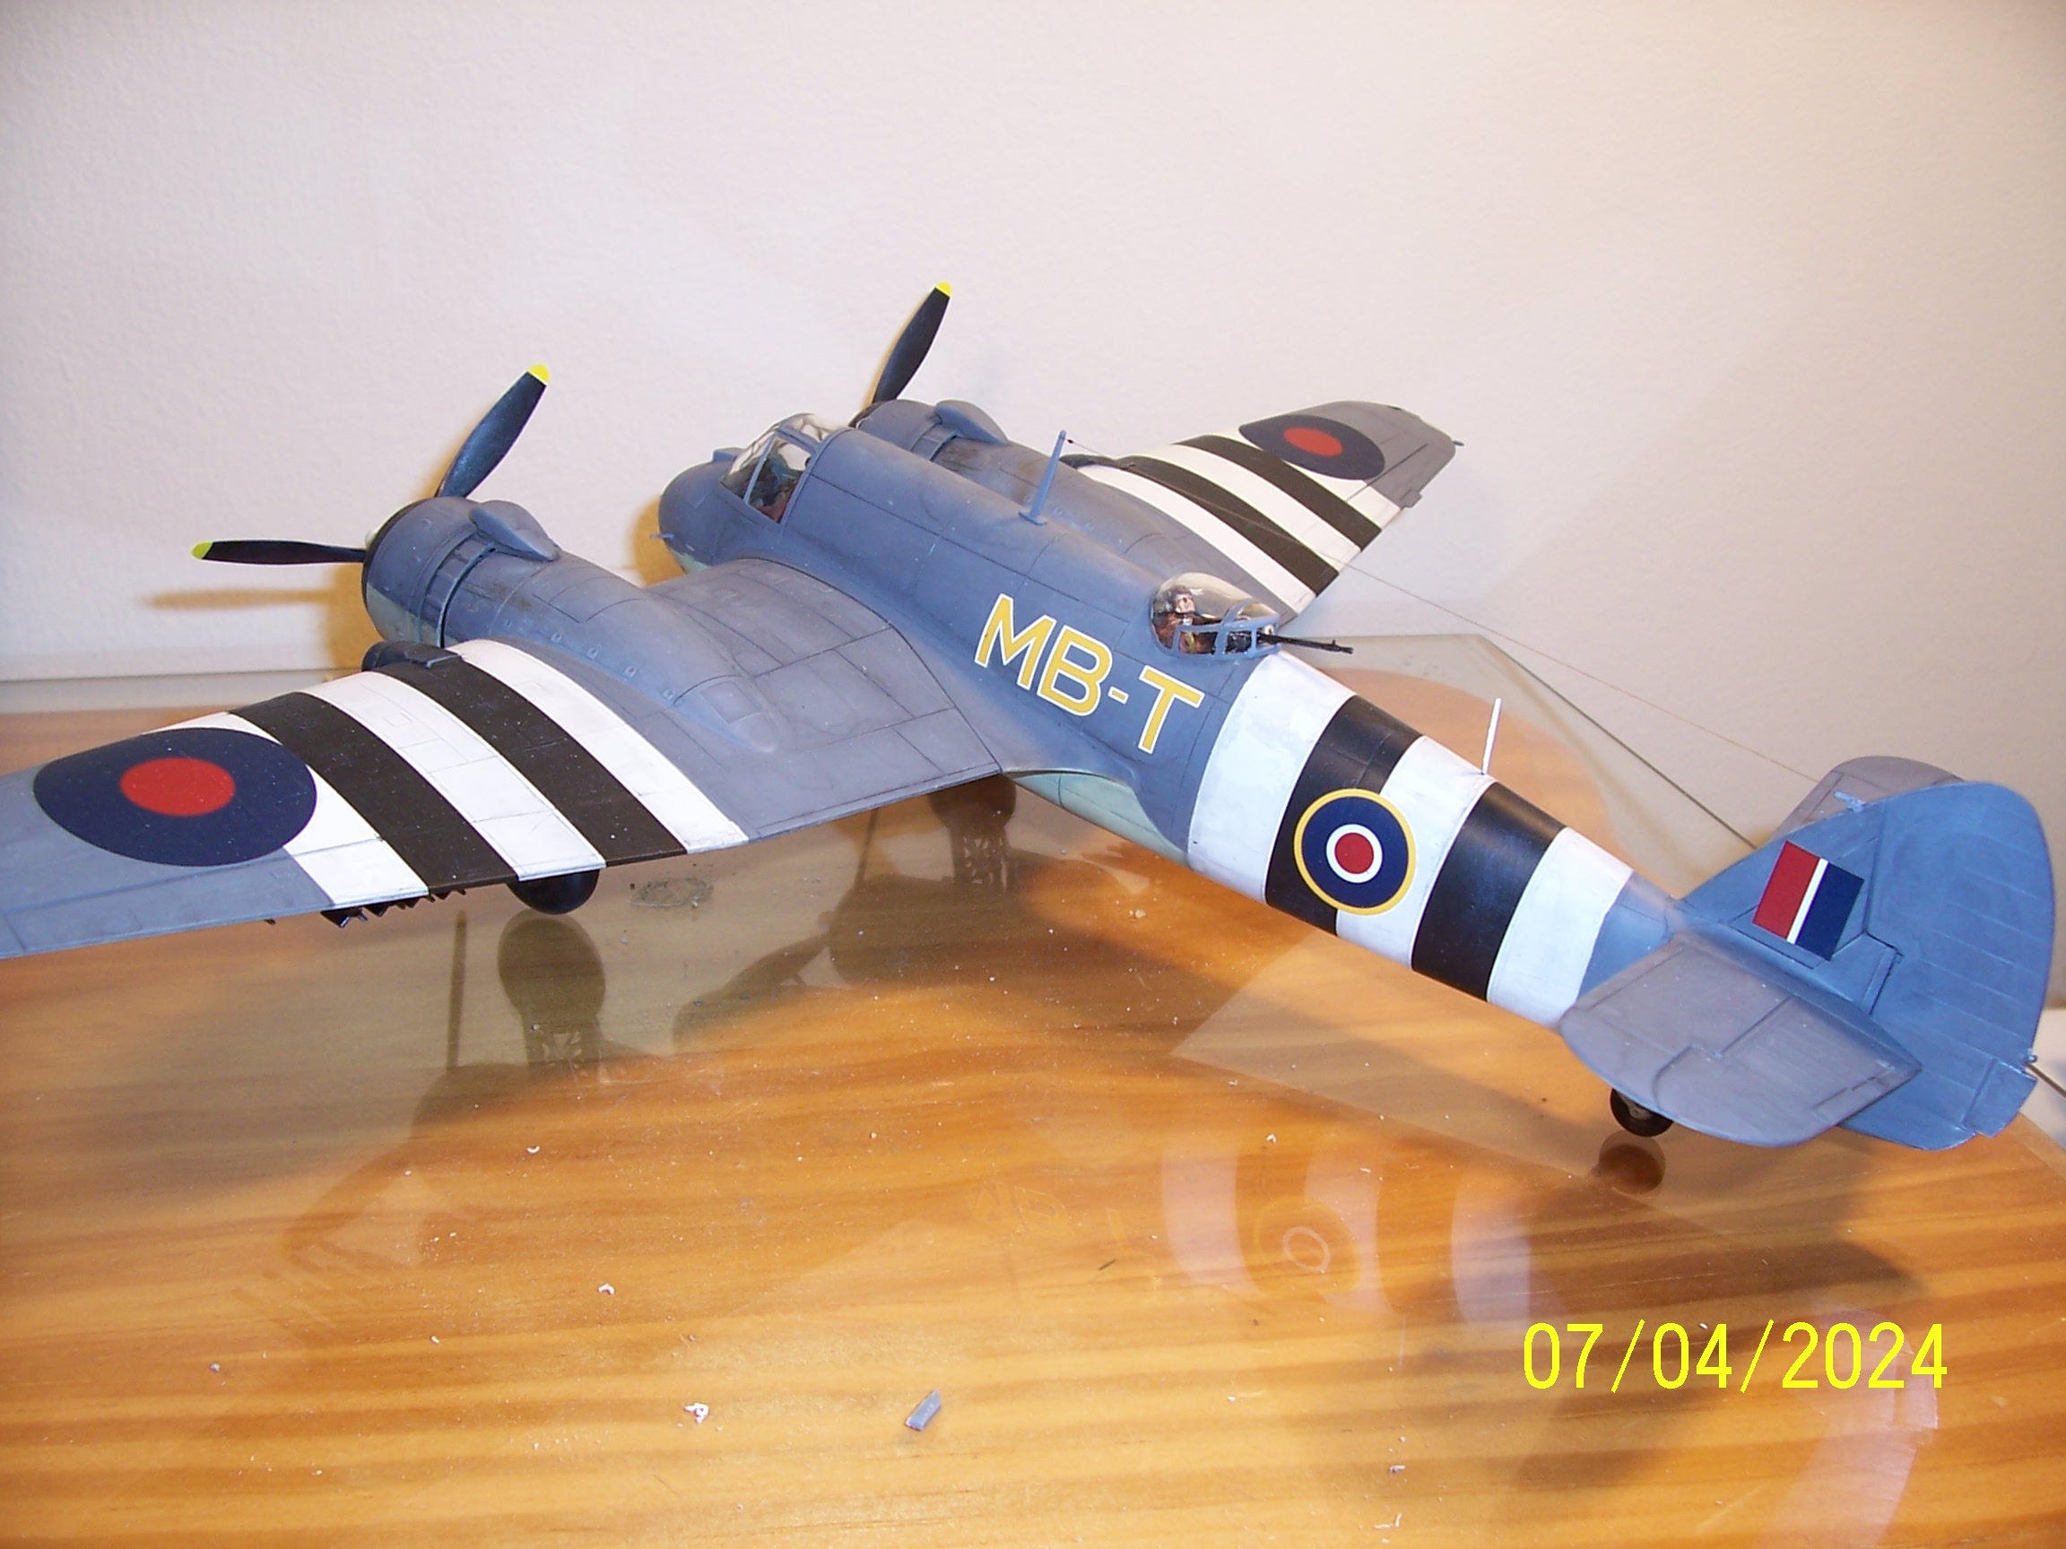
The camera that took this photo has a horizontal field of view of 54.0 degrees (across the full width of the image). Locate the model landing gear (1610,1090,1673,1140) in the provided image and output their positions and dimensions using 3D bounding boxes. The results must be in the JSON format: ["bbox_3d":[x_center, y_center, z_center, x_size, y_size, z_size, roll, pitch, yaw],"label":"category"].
[{"bbox_3d":[0.091,0.049,0.303,0.011,0.012,0.005,28,32,28],"label":"model landing gear"}]

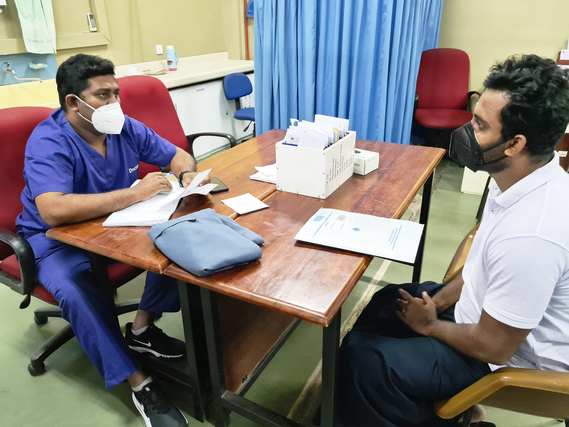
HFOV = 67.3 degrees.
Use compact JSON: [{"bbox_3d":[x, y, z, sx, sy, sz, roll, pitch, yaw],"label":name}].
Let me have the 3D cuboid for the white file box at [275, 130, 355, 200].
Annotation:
[{"bbox_3d":[0.135,-0.213,1.728,0.205,0.188,0.297,13,28,27],"label":"white file box"}]

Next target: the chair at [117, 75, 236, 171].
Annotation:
[{"bbox_3d":[-0.636,-0.285,2.668,0.700,1.070,0.620,11,27,23],"label":"chair"}]

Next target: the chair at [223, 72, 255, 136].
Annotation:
[{"bbox_3d":[-0.262,-0.986,4.395,0.570,0.870,0.560,14,29,29],"label":"chair"}]

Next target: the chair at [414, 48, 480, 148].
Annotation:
[{"bbox_3d":[1.558,-1.039,4.225,0.620,1.070,0.680,4,25,9],"label":"chair"}]

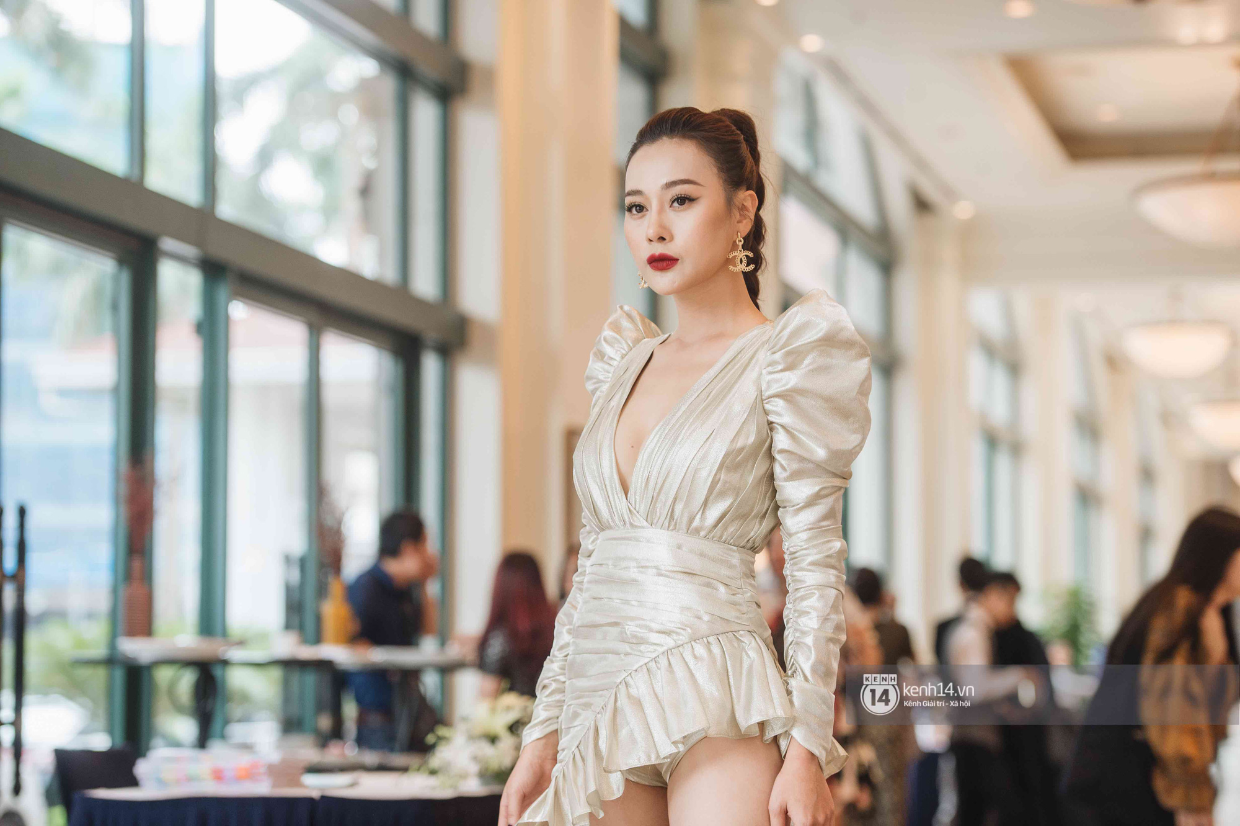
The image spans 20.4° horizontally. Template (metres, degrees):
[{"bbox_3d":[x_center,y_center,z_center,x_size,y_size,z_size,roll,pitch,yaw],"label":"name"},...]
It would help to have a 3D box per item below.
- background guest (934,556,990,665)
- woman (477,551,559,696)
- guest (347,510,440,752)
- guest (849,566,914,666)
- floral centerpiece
[{"bbox_3d":[1.855,1.602,18.130,0.480,1.678,0.320,0,-4,6],"label":"background guest"},{"bbox_3d":[-0.411,1.356,14.238,0.450,1.569,0.320,1,-5,-11],"label":"woman"},{"bbox_3d":[-0.745,1.113,11.248,0.420,1.592,0.480,-1,-5,18],"label":"guest"},{"bbox_3d":[1.365,1.600,17.729,0.460,1.619,0.320,-3,-5,30],"label":"guest"},{"bbox_3d":[-0.356,0.877,9.260,0.430,0.266,0.400,0,-4,0],"label":"floral centerpiece"}]

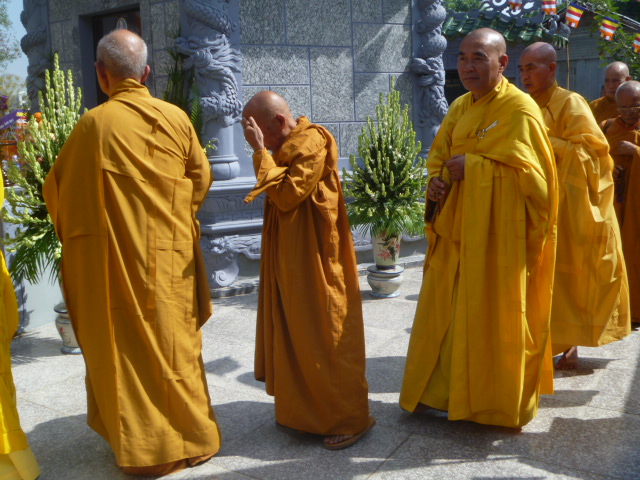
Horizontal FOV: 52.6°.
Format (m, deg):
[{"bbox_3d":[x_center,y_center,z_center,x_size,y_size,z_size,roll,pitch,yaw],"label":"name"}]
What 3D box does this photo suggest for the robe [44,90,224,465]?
[{"bbox_3d":[-0.669,0.057,2.539,0.600,1.650,0.460,-1,12,2],"label":"robe"}]

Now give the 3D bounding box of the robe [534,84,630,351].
[{"bbox_3d":[1.337,-0.121,3.432,0.540,1.380,0.450,9,16,42],"label":"robe"}]

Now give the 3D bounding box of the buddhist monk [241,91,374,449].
[{"bbox_3d":[-0.027,0.107,2.736,0.480,1.440,0.500,-5,12,-15],"label":"buddhist monk"}]

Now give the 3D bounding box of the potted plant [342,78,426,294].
[{"bbox_3d":[0.500,-0.404,4.880,0.600,1.560,0.600,-1,12,0],"label":"potted plant"}]

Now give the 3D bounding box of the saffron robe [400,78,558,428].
[{"bbox_3d":[0.669,-0.040,2.843,0.600,1.650,0.480,7,14,37],"label":"saffron robe"}]

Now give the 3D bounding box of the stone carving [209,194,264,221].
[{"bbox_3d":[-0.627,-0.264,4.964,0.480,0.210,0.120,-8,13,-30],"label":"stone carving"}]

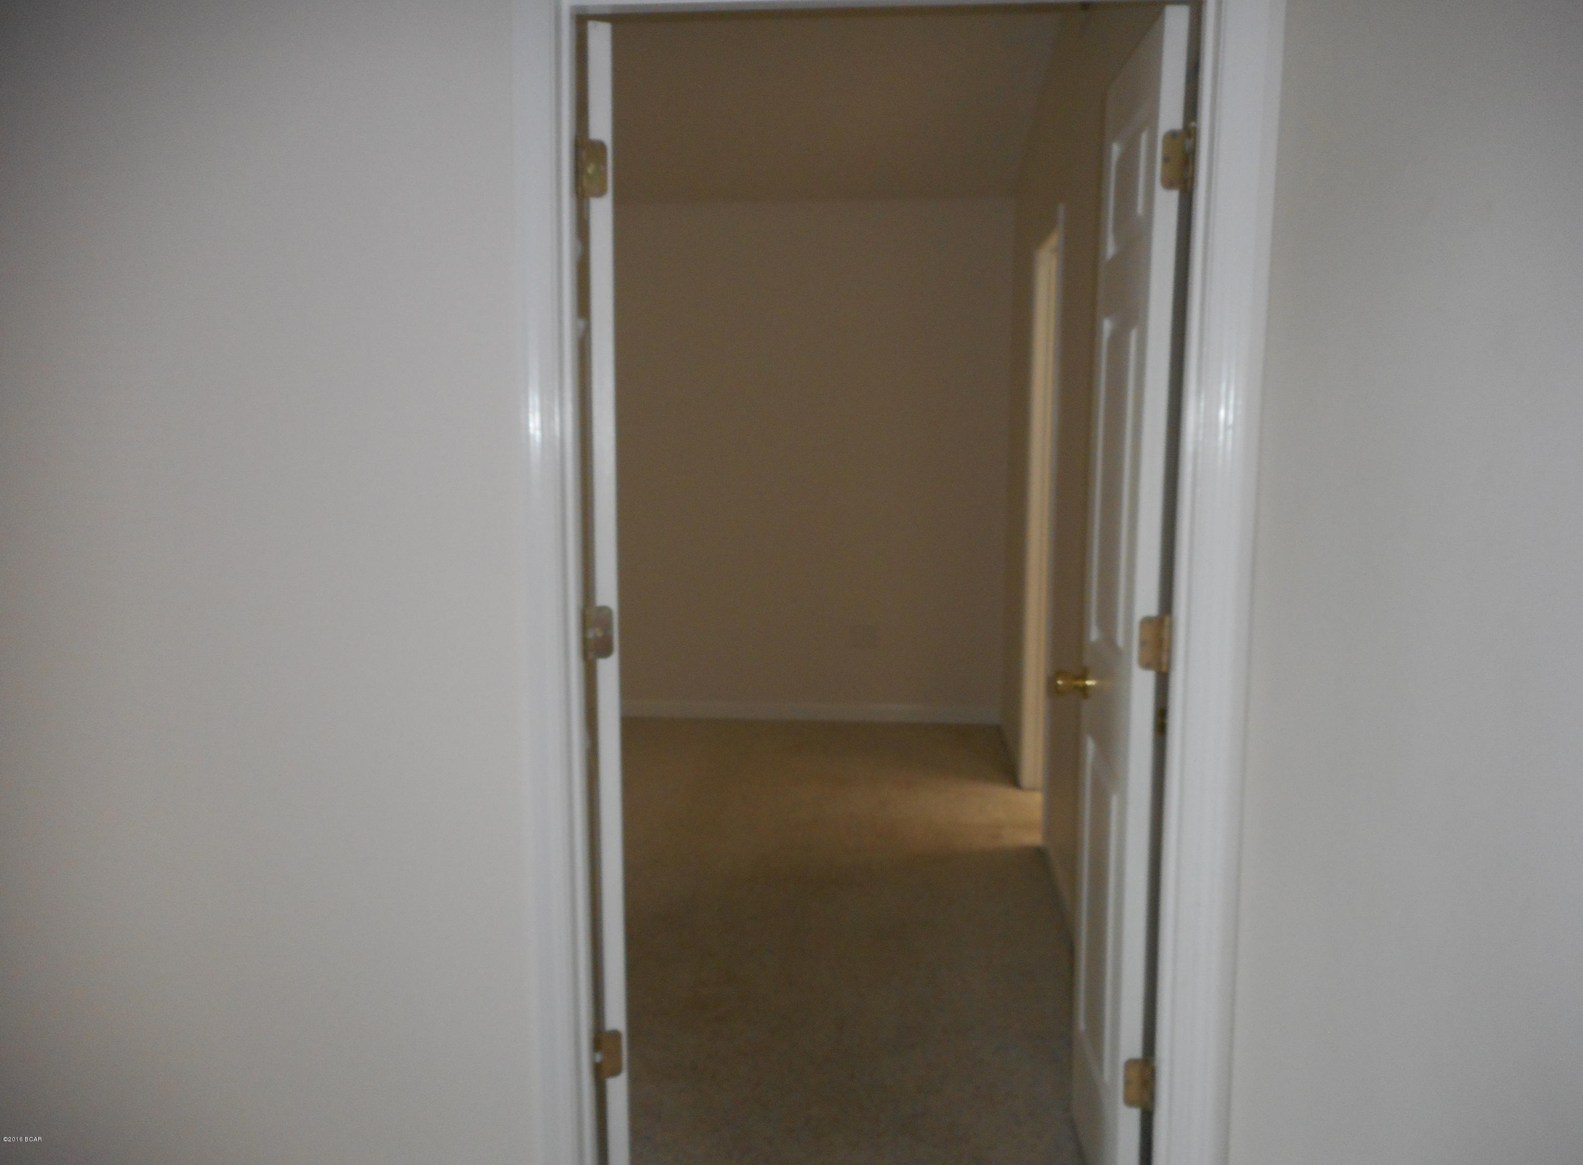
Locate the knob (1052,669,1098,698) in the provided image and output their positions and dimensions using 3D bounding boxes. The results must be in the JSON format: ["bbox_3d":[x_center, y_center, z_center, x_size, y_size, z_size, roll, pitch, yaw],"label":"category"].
[{"bbox_3d":[0.538,0.193,2.190,0.068,0.060,0.060,1,7,4],"label":"knob"}]

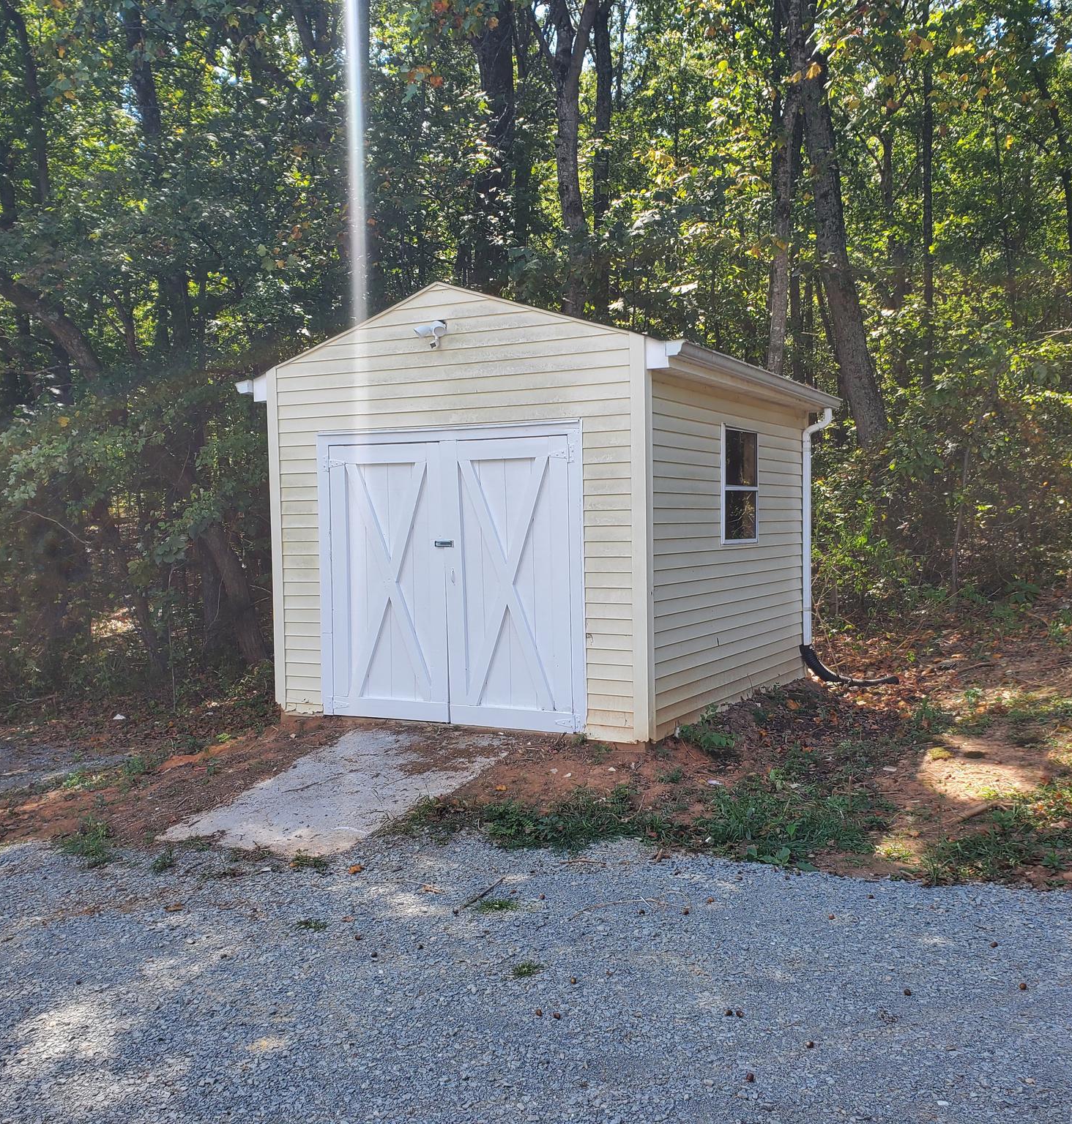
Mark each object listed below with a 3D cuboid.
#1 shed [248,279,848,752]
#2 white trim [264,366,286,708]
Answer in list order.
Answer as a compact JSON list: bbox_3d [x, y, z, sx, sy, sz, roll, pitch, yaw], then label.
[{"bbox_3d":[0.191,-0.426,9.313,3.707,3.055,3.447,0,2,30],"label":"shed"},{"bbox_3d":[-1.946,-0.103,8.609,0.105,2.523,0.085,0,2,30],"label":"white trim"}]

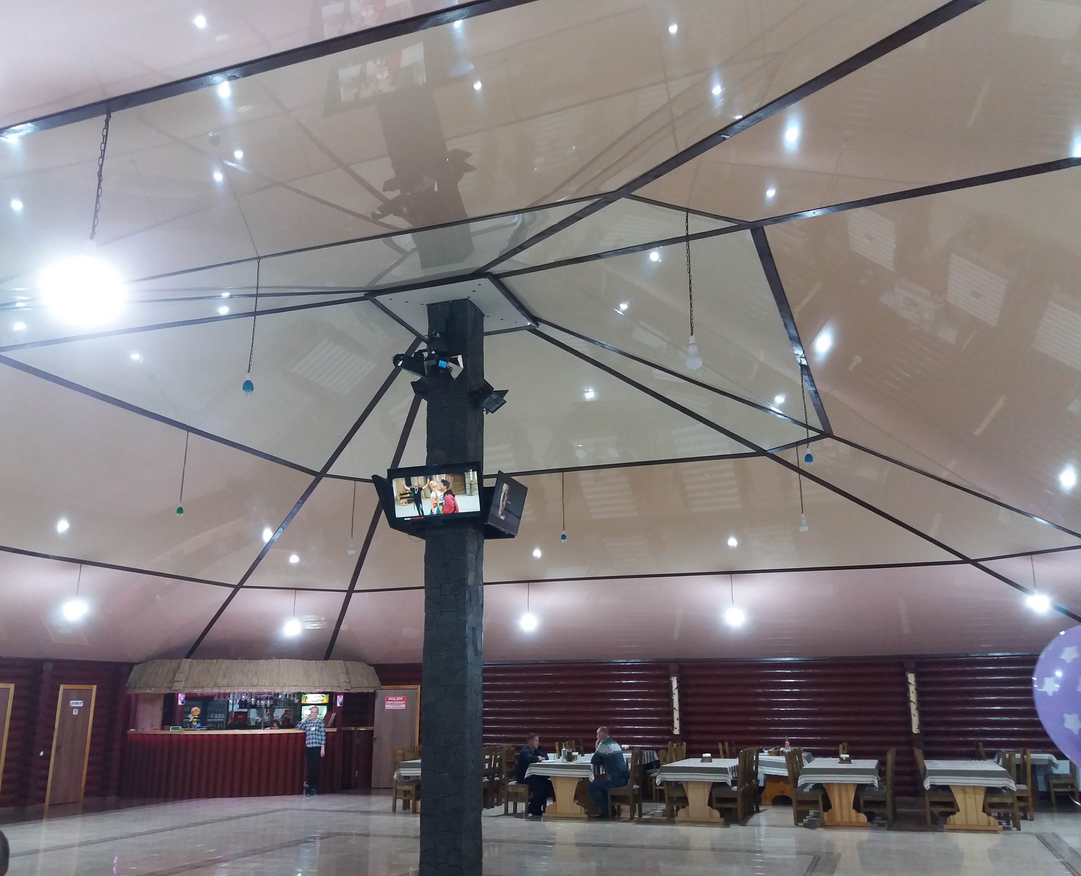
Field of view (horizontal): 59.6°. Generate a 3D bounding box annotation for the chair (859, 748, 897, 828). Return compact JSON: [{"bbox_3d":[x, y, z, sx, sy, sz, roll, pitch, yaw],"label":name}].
[{"bbox_3d":[4.685,4.839,13.114,0.500,1.000,0.430,-6,-16,19],"label":"chair"}]

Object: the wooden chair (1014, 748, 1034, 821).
[{"bbox_3d":[6.980,5.112,14.000,0.480,1.000,0.450,-6,-17,19],"label":"wooden chair"}]

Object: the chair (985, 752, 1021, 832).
[{"bbox_3d":[6.278,4.841,13.013,0.480,0.990,0.450,-6,-17,19],"label":"chair"}]

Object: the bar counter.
[{"bbox_3d":[-5.597,5.955,17.329,3.750,1.160,0.800,3,-16,-11],"label":"bar counter"}]

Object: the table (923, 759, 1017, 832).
[{"bbox_3d":[6.093,5.100,13.515,1.030,0.770,2.100,-6,-17,19],"label":"table"}]

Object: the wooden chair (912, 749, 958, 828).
[{"bbox_3d":[5.489,4.840,13.129,0.500,1.000,0.430,-6,-16,19],"label":"wooden chair"}]

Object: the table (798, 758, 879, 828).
[{"bbox_3d":[4.400,5.123,13.674,0.970,0.760,1.820,-6,-16,19],"label":"table"}]

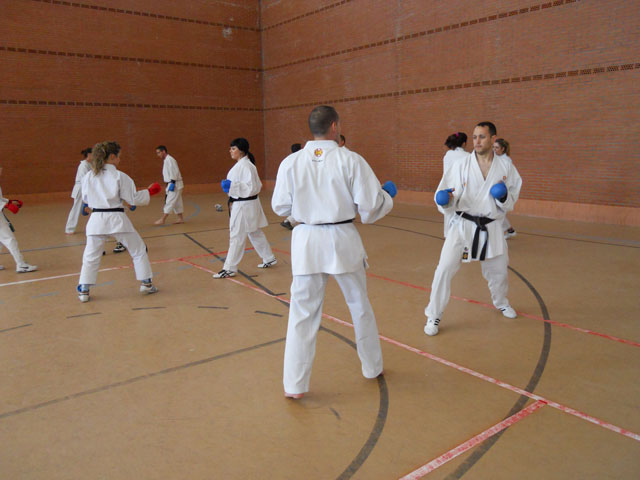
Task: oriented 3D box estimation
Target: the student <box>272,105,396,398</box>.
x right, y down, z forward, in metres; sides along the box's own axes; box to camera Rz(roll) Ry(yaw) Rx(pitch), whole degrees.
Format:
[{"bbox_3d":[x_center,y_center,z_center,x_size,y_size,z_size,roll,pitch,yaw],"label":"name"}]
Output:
[{"bbox_3d":[0.101,0.050,3.277,0.680,1.730,0.600,2,10,16],"label":"student"}]

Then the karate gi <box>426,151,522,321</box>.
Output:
[{"bbox_3d":[1.269,-0.051,4.328,0.760,1.400,0.550,2,10,14],"label":"karate gi"}]

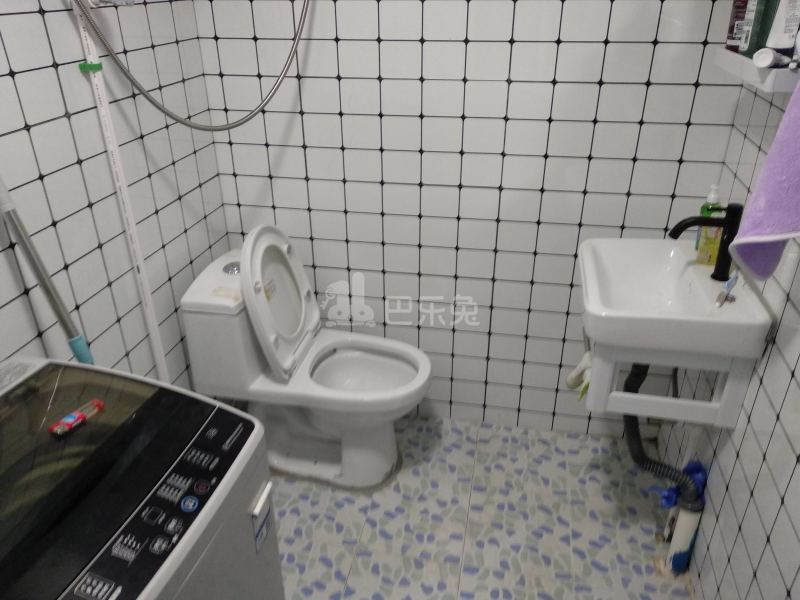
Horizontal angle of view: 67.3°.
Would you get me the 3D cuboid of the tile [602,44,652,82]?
[{"bbox_3d":[0.594,-0.617,1.569,0.118,0.098,0.010,5,28,10],"label":"tile"}]

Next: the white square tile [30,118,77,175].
[{"bbox_3d":[-0.717,-0.319,1.241,0.010,0.099,0.119,5,28,10],"label":"white square tile"}]

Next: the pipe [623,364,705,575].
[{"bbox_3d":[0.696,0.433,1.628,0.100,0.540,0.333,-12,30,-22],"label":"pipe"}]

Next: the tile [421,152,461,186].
[{"bbox_3d":[0.124,-0.392,1.796,0.118,0.099,0.010,5,28,10],"label":"tile"}]

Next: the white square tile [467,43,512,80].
[{"bbox_3d":[0.241,-0.648,1.634,0.119,0.100,0.010,5,28,10],"label":"white square tile"}]

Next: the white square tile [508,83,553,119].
[{"bbox_3d":[0.357,-0.547,1.651,0.117,0.098,0.010,5,28,10],"label":"white square tile"}]

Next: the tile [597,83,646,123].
[{"bbox_3d":[0.594,-0.528,1.613,0.118,0.098,0.010,5,28,10],"label":"tile"}]

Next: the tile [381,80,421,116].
[{"bbox_3d":[0.005,-0.577,1.715,0.118,0.098,0.010,5,28,10],"label":"tile"}]

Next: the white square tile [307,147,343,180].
[{"bbox_3d":[-0.230,-0.419,1.847,0.118,0.098,0.010,5,28,10],"label":"white square tile"}]

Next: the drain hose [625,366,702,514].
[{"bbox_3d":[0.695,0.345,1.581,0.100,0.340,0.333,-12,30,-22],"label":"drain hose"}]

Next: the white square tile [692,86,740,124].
[{"bbox_3d":[0.825,-0.509,1.574,0.110,0.098,0.010,5,28,10],"label":"white square tile"}]

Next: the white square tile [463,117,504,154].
[{"bbox_3d":[0.241,-0.469,1.721,0.118,0.098,0.010,5,28,10],"label":"white square tile"}]

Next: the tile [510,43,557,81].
[{"bbox_3d":[0.357,-0.636,1.607,0.118,0.098,0.010,5,28,10],"label":"tile"}]

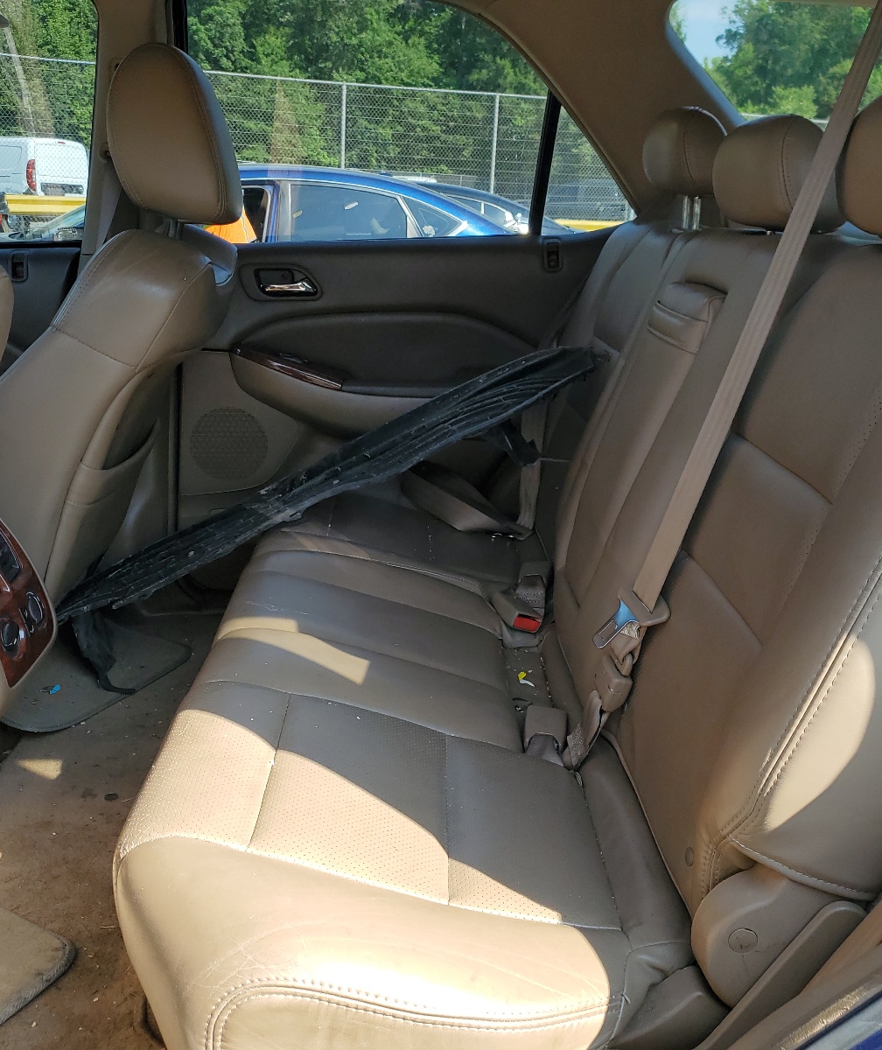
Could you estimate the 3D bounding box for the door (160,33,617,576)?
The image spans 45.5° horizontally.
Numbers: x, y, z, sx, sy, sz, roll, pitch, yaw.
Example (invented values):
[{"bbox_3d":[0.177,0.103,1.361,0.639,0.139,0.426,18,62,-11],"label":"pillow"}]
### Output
[{"bbox_3d":[-0.074,-0.452,2.146,0.980,1.200,0.220,1,16,-2],"label":"door"}]

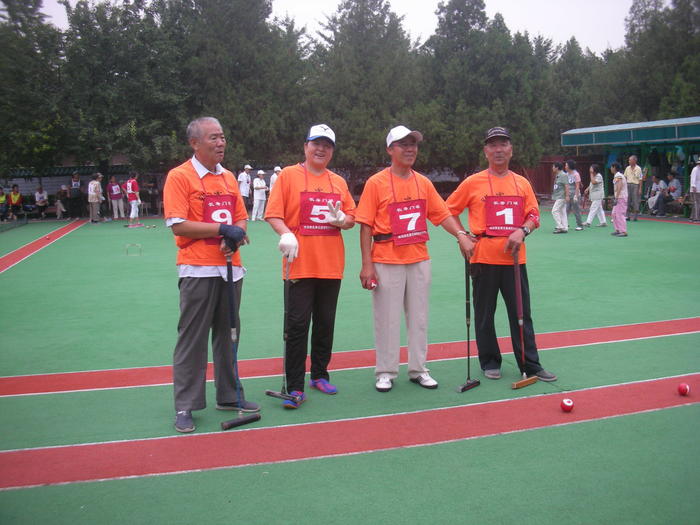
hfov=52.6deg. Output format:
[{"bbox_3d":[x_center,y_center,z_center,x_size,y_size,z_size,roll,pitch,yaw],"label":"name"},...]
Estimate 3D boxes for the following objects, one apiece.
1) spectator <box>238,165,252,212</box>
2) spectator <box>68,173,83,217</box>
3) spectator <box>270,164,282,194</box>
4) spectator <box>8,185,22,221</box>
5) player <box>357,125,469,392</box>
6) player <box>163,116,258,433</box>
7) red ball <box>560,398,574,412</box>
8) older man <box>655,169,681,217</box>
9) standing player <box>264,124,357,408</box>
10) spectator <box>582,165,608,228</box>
[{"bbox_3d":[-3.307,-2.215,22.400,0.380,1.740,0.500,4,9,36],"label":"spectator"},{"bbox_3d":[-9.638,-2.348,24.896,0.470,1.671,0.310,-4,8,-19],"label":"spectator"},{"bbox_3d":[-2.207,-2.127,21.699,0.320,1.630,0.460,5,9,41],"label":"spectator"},{"bbox_3d":[-11.872,-2.136,25.122,0.480,1.257,0.680,-3,7,-16],"label":"spectator"},{"bbox_3d":[0.400,-0.029,4.530,0.660,1.660,0.400,-3,7,-16],"label":"player"},{"bbox_3d":[-0.767,0.056,3.866,0.430,1.667,0.520,6,10,44],"label":"player"},{"bbox_3d":[1.226,0.806,3.990,0.075,0.075,0.075,-1,7,0],"label":"red ball"},{"bbox_3d":[9.278,-2.010,20.619,0.740,1.300,0.500,-3,7,-15],"label":"older man"},{"bbox_3d":[-0.233,0.023,4.168,0.540,1.644,0.430,-3,7,-17],"label":"standing player"},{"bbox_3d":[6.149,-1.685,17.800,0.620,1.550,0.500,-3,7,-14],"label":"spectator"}]

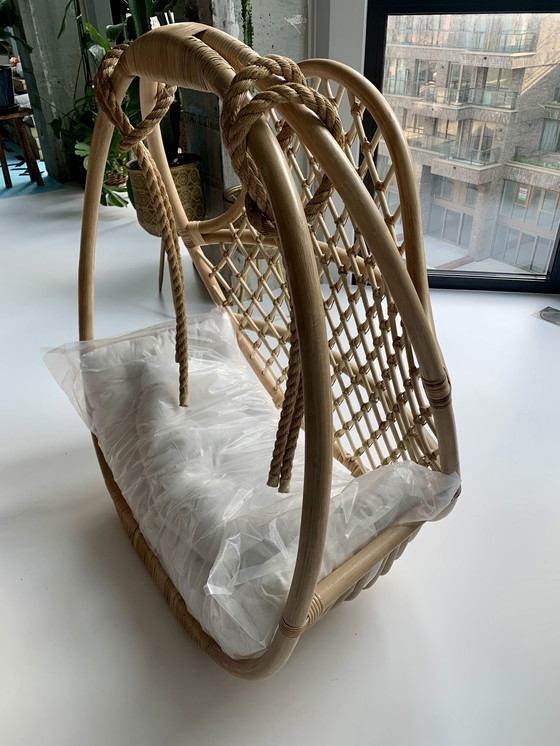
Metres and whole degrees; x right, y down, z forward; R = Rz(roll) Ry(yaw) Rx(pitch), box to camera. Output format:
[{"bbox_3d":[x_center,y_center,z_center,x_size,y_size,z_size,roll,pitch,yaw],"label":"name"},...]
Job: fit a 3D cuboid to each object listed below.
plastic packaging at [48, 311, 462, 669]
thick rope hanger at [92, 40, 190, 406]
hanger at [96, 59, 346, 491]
[{"bbox_3d":[-0.115,0.189,1.351,0.520,0.270,0.920,-22,38,-30],"label":"plastic packaging"},{"bbox_3d":[-0.255,-0.264,1.221,0.170,0.800,0.170,-22,38,-30],"label":"thick rope hanger"},{"bbox_3d":[-0.126,-0.175,1.075,0.180,0.800,0.600,-22,38,-30],"label":"hanger"}]

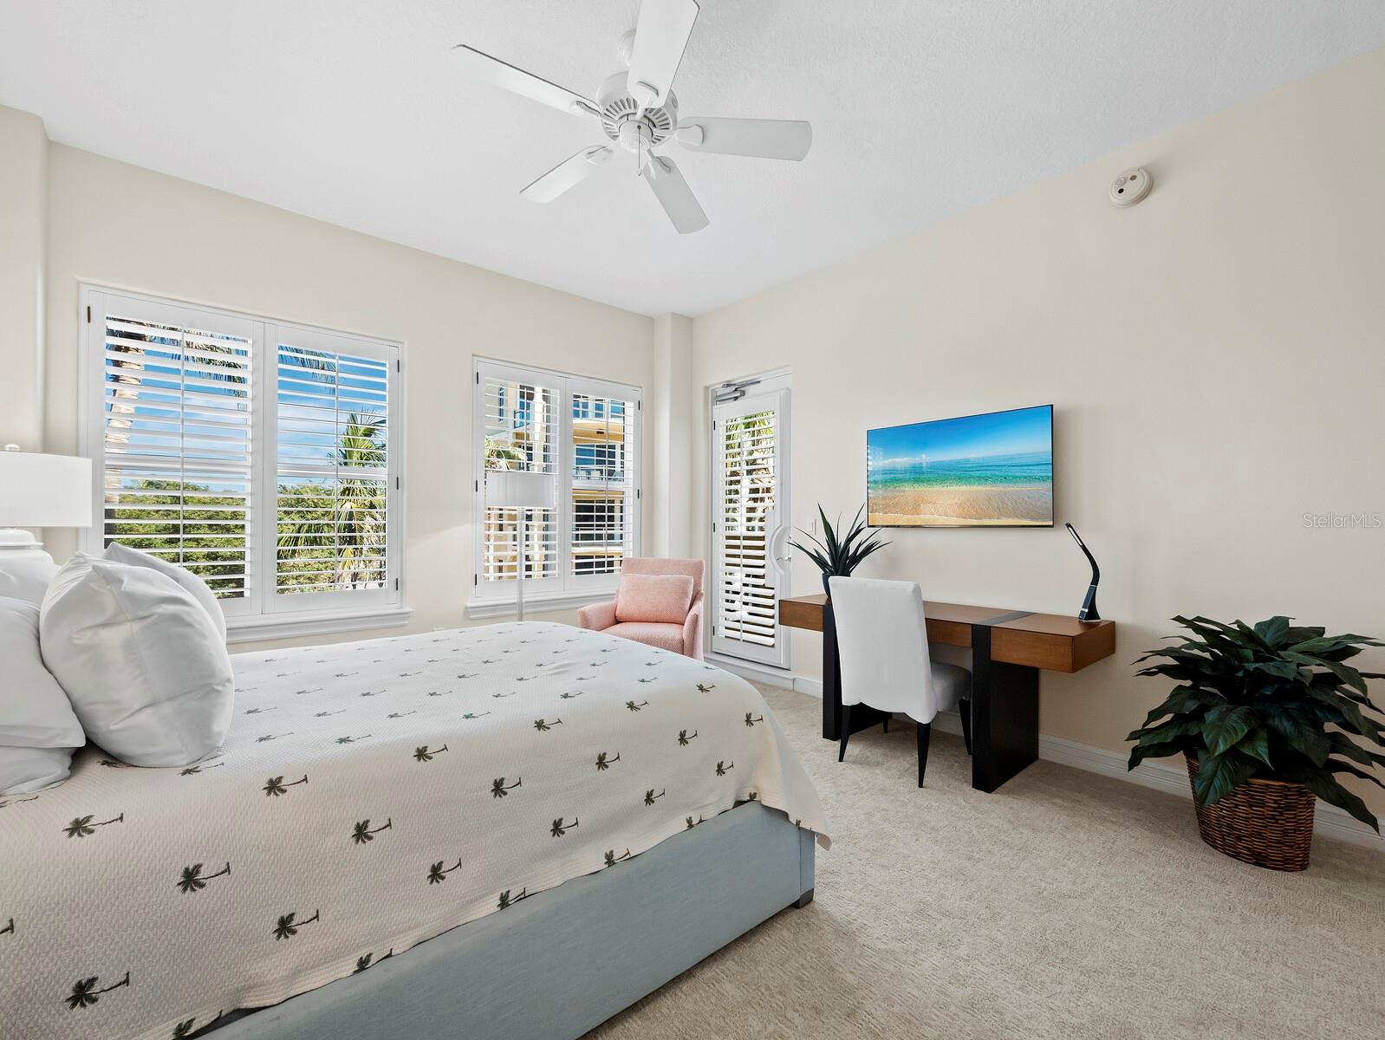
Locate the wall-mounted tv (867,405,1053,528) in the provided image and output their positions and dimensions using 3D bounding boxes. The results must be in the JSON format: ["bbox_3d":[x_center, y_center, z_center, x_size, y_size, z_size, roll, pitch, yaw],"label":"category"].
[{"bbox_3d":[1.478,-0.263,3.200,0.050,0.614,1.038,1,-1,-43],"label":"wall-mounted tv"}]

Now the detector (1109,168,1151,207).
[{"bbox_3d":[2.046,-1.562,2.623,0.055,0.145,0.145,1,-1,-43],"label":"detector"}]

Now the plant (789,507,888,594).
[{"bbox_3d":[0.889,0.206,3.426,0.540,0.570,0.560,0,-1,0],"label":"plant"}]

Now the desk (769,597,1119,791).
[{"bbox_3d":[1.263,0.864,3.048,0.567,0.753,1.523,0,-1,-41],"label":"desk"}]

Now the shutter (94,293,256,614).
[{"bbox_3d":[-2.612,-0.284,2.862,0.642,1.610,0.060,0,-1,-41],"label":"shutter"}]

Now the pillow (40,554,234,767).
[{"bbox_3d":[-1.326,0.315,1.360,0.260,0.500,0.520,-30,19,-38],"label":"pillow"}]

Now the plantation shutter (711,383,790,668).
[{"bbox_3d":[0.445,0.064,4.437,0.060,2.075,0.808,1,-1,-43],"label":"plantation shutter"}]

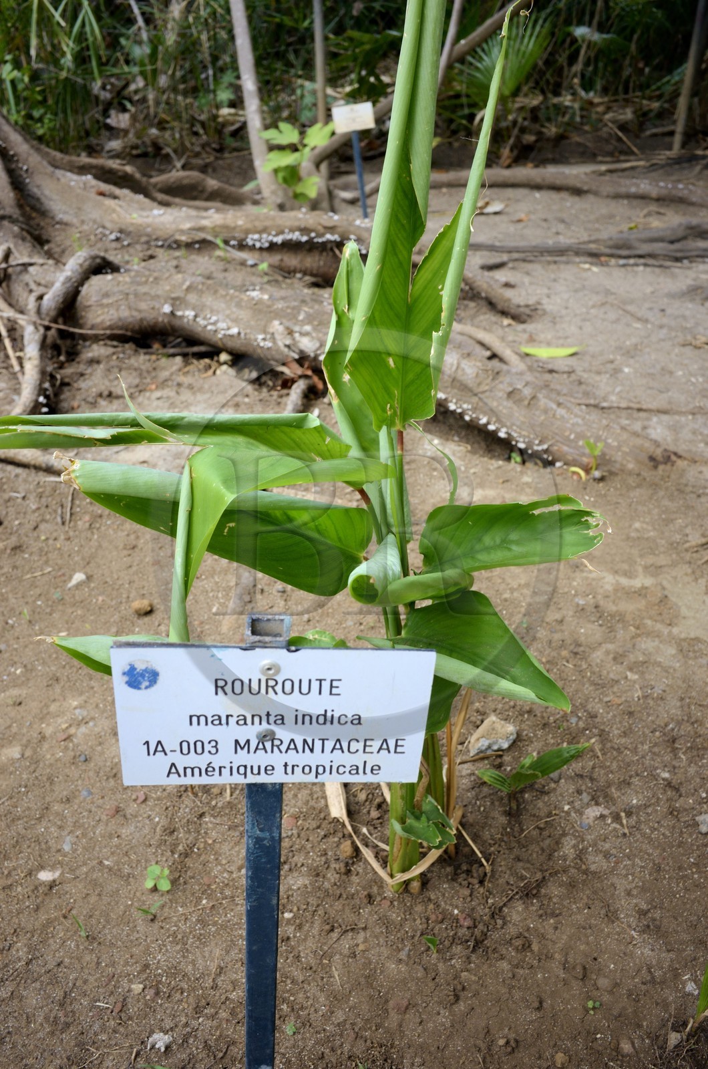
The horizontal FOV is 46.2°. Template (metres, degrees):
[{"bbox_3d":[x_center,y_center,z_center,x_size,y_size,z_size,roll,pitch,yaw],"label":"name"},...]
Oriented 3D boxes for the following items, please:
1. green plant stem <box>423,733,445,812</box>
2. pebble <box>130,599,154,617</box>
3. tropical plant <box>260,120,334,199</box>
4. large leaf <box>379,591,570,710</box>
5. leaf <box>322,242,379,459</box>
[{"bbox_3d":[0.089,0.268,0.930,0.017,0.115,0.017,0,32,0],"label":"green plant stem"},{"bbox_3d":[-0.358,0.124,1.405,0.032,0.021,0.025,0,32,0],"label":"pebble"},{"bbox_3d":[-0.282,-1.828,4.060,0.345,0.330,0.260,0,32,0],"label":"tropical plant"},{"bbox_3d":[0.121,0.113,0.835,0.170,0.075,0.090,10,32,17],"label":"large leaf"},{"bbox_3d":[0.000,-0.160,0.725,0.055,0.190,0.045,0,30,0],"label":"leaf"}]

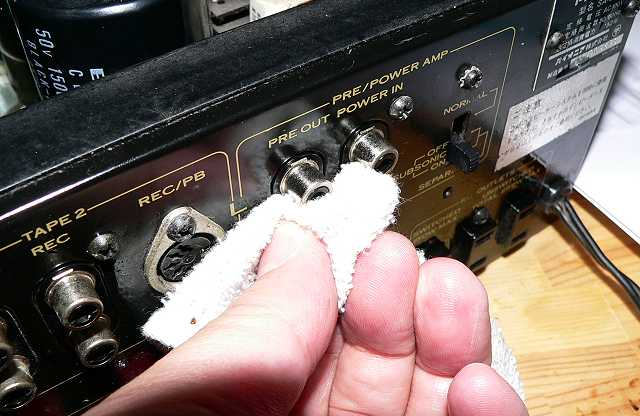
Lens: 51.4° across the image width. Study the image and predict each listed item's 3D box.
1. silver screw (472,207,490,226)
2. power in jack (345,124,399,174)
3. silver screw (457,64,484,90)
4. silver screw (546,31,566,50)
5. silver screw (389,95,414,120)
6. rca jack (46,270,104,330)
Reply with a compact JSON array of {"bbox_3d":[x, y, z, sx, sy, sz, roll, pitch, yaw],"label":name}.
[{"bbox_3d":[0.056,0.003,0.231,0.006,0.006,0.003,-27,50,-24],"label":"silver screw"},{"bbox_3d":[0.014,-0.013,0.169,0.010,0.010,0.008,-27,50,-24],"label":"power in jack"},{"bbox_3d":[0.041,-0.034,0.178,0.007,0.007,0.003,-27,50,-24],"label":"silver screw"},{"bbox_3d":[0.069,-0.048,0.194,0.006,0.006,0.003,-27,50,-24],"label":"silver screw"},{"bbox_3d":[0.021,-0.025,0.170,0.006,0.006,0.003,-27,50,-24],"label":"silver screw"},{"bbox_3d":[-0.050,0.019,0.137,0.010,0.010,0.008,-27,50,-24],"label":"rca jack"}]

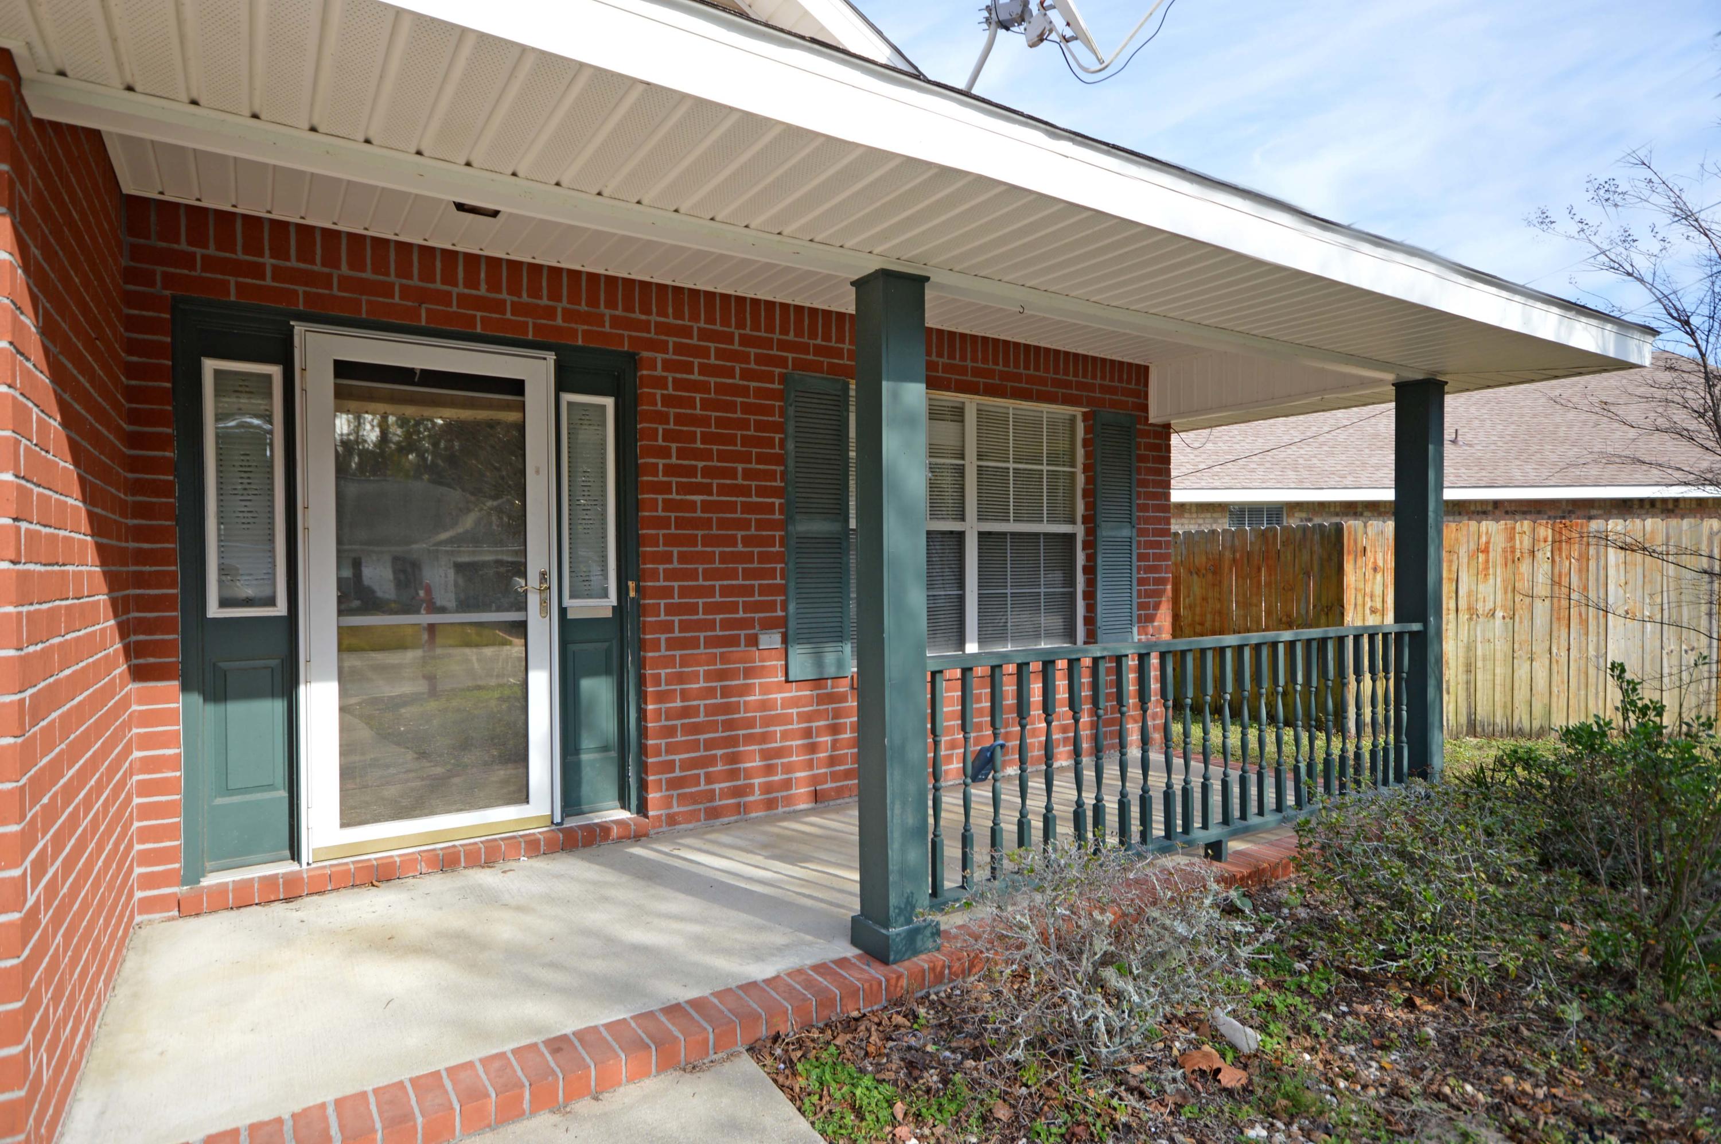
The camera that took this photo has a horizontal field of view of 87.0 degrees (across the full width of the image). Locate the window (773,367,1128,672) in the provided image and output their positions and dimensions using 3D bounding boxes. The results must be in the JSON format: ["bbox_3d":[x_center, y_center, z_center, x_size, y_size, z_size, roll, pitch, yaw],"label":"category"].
[{"bbox_3d":[0.696,-0.234,5.246,2.607,1.527,0.100,-1,1,-33],"label":"window"}]

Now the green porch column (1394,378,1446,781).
[{"bbox_3d":[2.892,0.088,4.712,0.190,2.120,0.190,-1,1,-33],"label":"green porch column"}]

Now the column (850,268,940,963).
[{"bbox_3d":[0.105,0.141,2.886,0.190,2.116,0.190,-1,1,-33],"label":"column"}]

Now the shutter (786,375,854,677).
[{"bbox_3d":[-0.219,-0.218,4.610,0.378,1.527,0.040,-1,1,-33],"label":"shutter"}]

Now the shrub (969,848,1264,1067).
[{"bbox_3d":[0.740,1.061,2.663,0.800,0.470,0.720,-1,1,-33],"label":"shrub"}]

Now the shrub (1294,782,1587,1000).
[{"bbox_3d":[1.919,0.995,3.092,0.860,0.570,0.800,-1,1,-33],"label":"shrub"}]

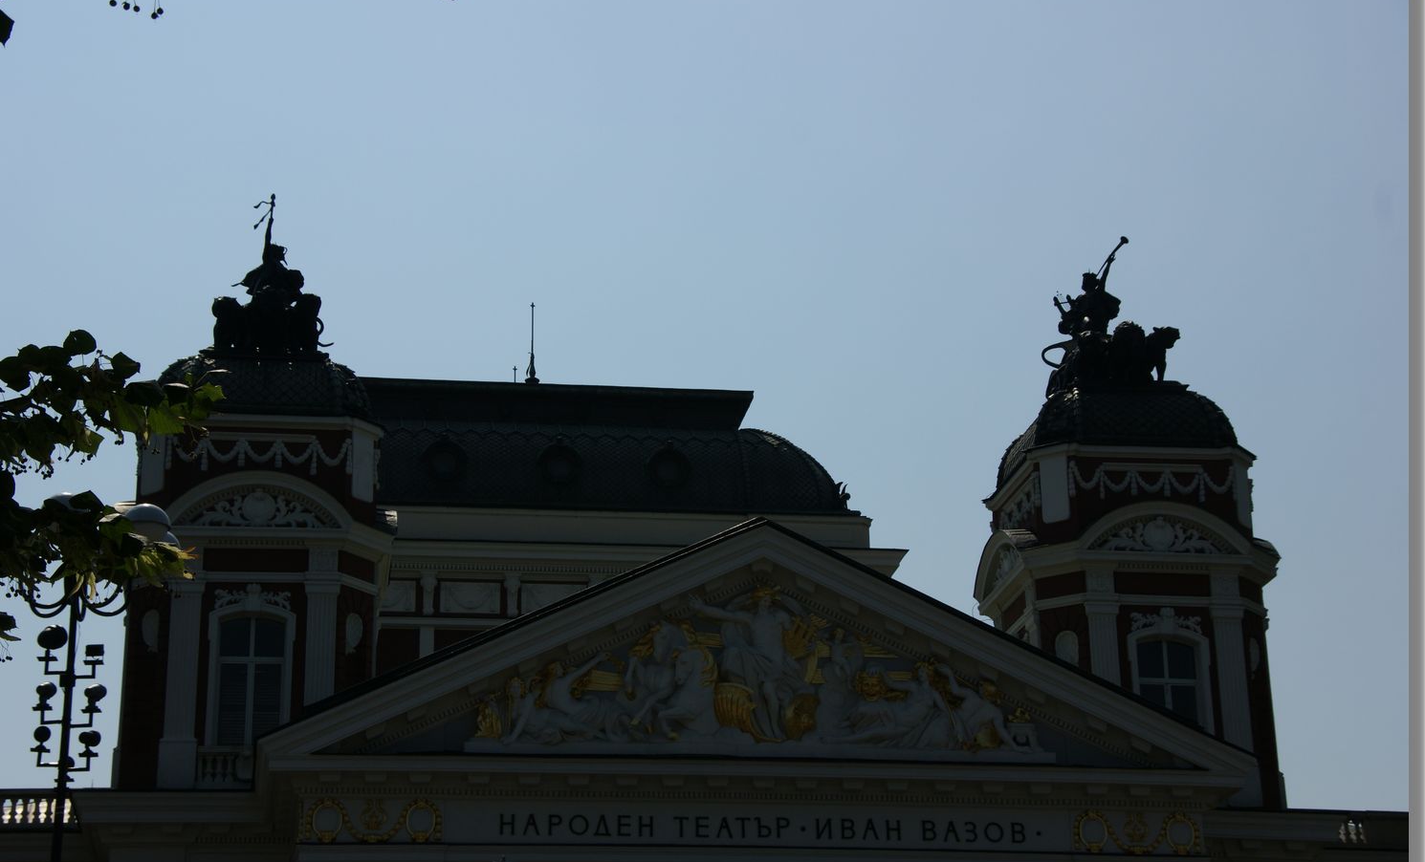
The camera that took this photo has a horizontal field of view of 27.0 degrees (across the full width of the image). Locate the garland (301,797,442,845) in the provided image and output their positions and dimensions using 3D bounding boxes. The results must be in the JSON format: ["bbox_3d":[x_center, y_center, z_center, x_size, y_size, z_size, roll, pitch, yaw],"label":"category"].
[{"bbox_3d":[-6.385,7.323,55.964,2.550,0.880,0.170,2,-21,-8],"label":"garland"}]

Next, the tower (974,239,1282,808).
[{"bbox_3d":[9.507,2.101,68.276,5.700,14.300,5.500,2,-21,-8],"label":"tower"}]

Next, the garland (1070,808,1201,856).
[{"bbox_3d":[8.287,7.807,57.922,2.550,0.880,0.170,2,-21,-8],"label":"garland"}]

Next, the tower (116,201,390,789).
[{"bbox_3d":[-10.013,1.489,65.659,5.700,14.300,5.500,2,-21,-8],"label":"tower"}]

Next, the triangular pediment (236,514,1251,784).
[{"bbox_3d":[0.872,4.482,58.125,19.000,5.100,1.900,2,-21,-8],"label":"triangular pediment"}]

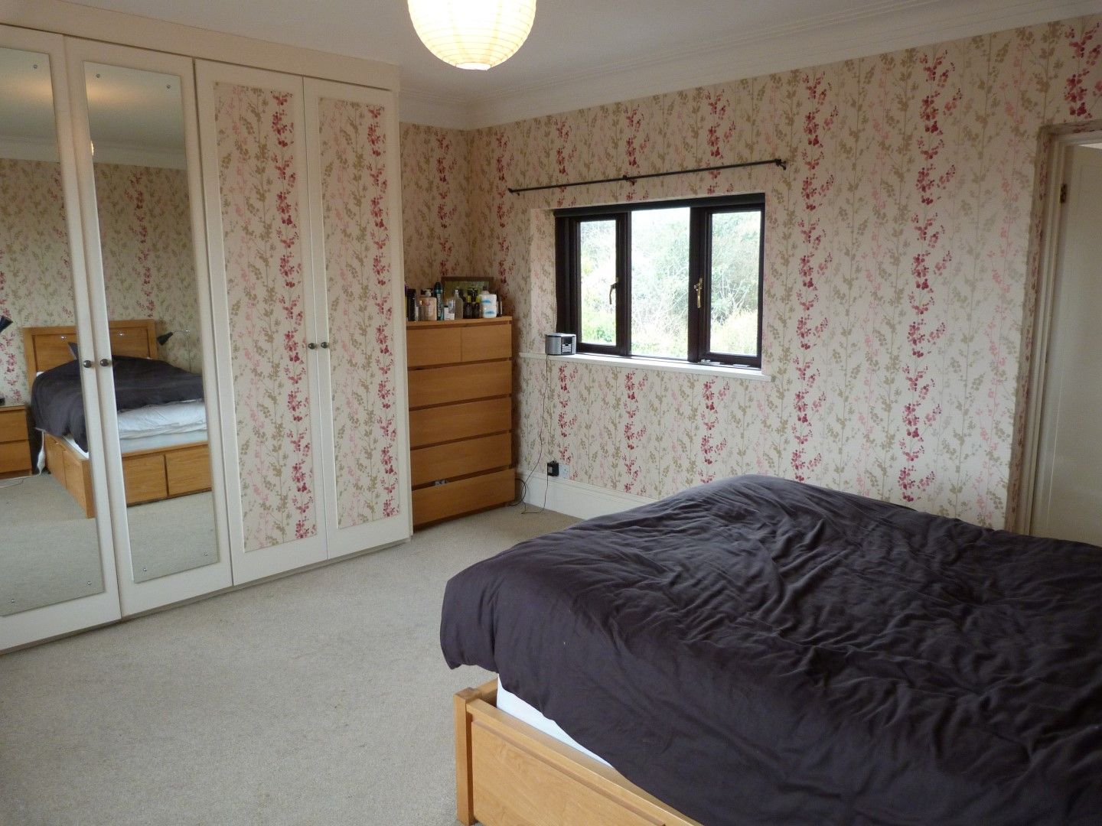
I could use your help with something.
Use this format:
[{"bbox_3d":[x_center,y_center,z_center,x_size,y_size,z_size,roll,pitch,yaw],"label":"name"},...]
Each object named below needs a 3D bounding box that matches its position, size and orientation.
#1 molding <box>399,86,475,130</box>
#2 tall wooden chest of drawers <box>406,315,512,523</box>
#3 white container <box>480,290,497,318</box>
[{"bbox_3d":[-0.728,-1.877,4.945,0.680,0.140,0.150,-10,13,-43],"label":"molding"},{"bbox_3d":[-0.700,0.023,4.993,0.800,1.230,0.480,-10,13,-43],"label":"tall wooden chest of drawers"},{"bbox_3d":[-0.385,-0.676,4.923,0.100,0.170,0.080,-2,10,-12],"label":"white container"}]

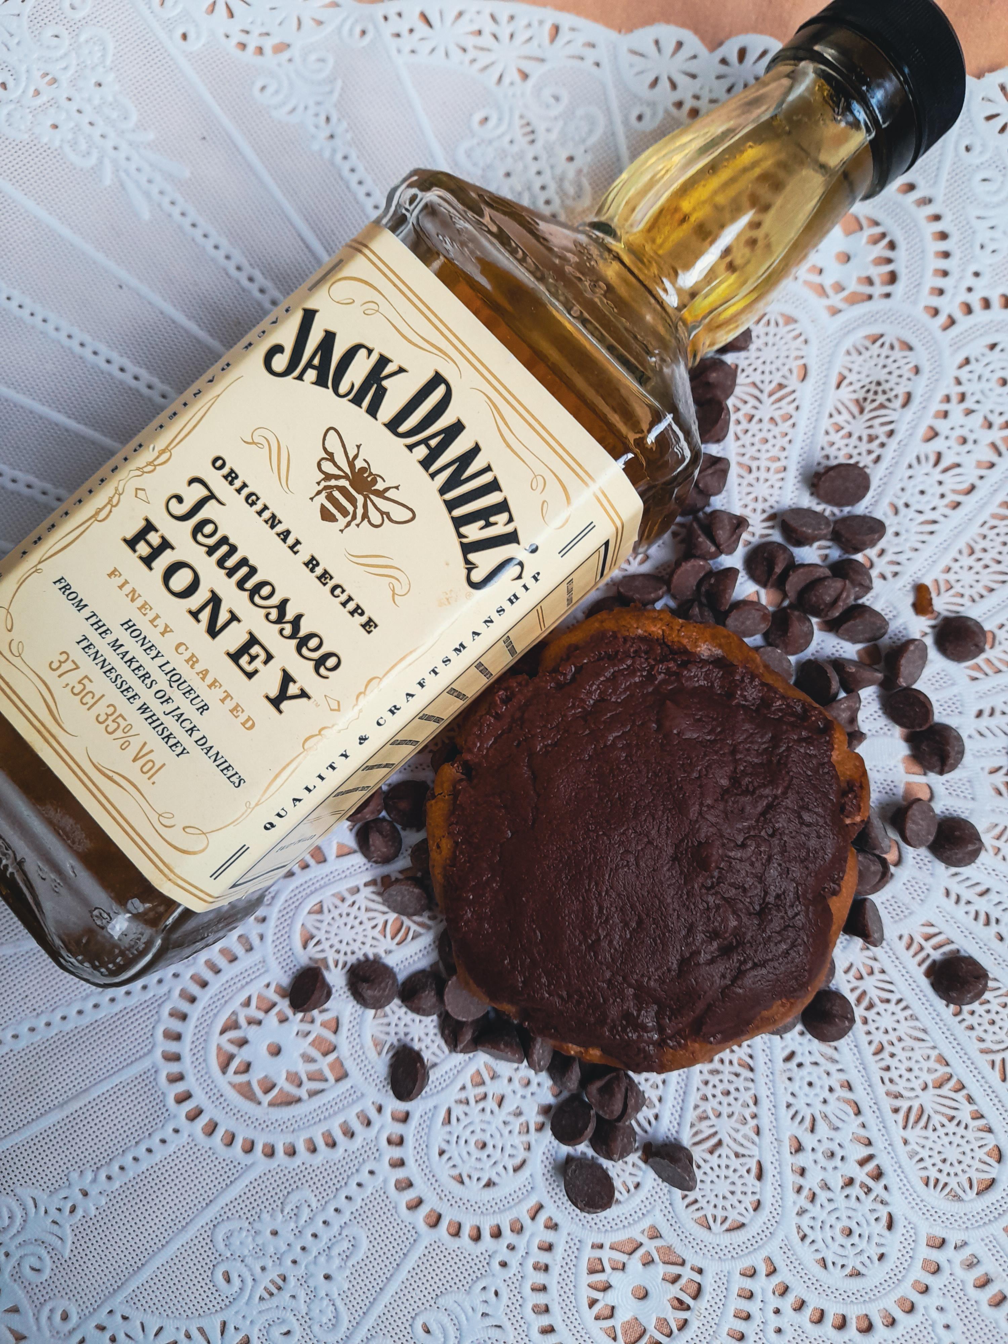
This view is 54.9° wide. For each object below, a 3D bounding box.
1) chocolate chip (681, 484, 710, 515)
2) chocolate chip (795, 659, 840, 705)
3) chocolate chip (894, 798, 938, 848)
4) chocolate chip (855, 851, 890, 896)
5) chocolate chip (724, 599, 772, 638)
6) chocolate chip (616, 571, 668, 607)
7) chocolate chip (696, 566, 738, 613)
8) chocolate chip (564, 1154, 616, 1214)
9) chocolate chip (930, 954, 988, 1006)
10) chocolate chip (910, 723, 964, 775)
[{"bbox_3d":[0.039,-0.038,0.207,0.010,0.007,0.010,0,87,3],"label":"chocolate chip"},{"bbox_3d":[0.066,0.001,0.200,0.007,0.010,0.010,-14,84,-31],"label":"chocolate chip"},{"bbox_3d":[0.082,0.031,0.198,0.010,0.007,0.010,7,84,-26],"label":"chocolate chip"},{"bbox_3d":[0.075,0.041,0.197,0.007,0.010,0.010,9,85,-36],"label":"chocolate chip"},{"bbox_3d":[0.051,-0.012,0.201,0.010,0.010,0.007,10,43,11],"label":"chocolate chip"},{"bbox_3d":[0.029,-0.016,0.203,0.010,0.010,0.006,-4,123,3],"label":"chocolate chip"},{"bbox_3d":[0.045,-0.018,0.205,0.007,0.010,0.010,18,64,-1],"label":"chocolate chip"},{"bbox_3d":[0.016,0.104,0.195,0.011,0.007,0.011,10,52,-13],"label":"chocolate chip"},{"bbox_3d":[0.092,0.061,0.193,0.010,0.007,0.010,2,75,-8],"label":"chocolate chip"},{"bbox_3d":[0.088,0.016,0.195,0.010,0.007,0.010,0,90,4],"label":"chocolate chip"}]

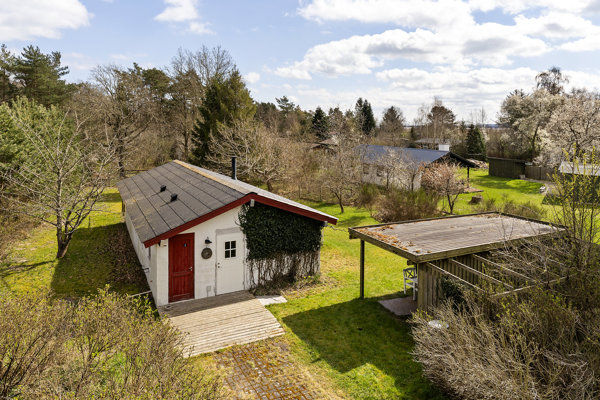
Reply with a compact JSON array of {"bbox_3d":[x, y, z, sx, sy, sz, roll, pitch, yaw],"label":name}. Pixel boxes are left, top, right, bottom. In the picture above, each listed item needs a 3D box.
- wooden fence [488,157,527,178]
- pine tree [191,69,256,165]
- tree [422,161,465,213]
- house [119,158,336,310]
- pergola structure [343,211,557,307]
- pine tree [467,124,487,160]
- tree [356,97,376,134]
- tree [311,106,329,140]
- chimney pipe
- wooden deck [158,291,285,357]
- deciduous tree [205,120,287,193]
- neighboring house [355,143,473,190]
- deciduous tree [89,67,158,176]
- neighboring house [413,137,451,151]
[{"bbox_3d":[22.620,-3.440,43.524,3.743,2.000,0.200,7,13,35],"label":"wooden fence"},{"bbox_3d":[-8.989,-9.694,47.000,7.300,11.300,7.000,-2,10,-10],"label":"pine tree"},{"bbox_3d":[8.906,-0.719,25.000,2.650,3.100,2.600,3,10,19],"label":"tree"},{"bbox_3d":[-4.604,0.329,18.808,6.511,3.458,13.508,-5,12,-27],"label":"house"},{"bbox_3d":[5.100,2.030,12.650,6.200,2.350,3.000,-4,10,-24],"label":"pergola structure"},{"bbox_3d":[26.325,-8.550,60.000,3.300,5.600,3.300,4,10,23],"label":"pine tree"},{"bbox_3d":[10.578,-11.542,64.984,3.553,10.236,3.553,0,10,0],"label":"tree"},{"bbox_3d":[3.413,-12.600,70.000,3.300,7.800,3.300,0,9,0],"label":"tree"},{"bbox_3d":[-3.934,-1.860,23.667,0.260,1.423,0.260,0,10,0],"label":"chimney pipe"},{"bbox_3d":[-2.300,3.410,11.260,2.850,0.180,2.950,-5,11,-27],"label":"wooden deck"},{"bbox_3d":[-4.490,-3.843,34.219,7.013,6.134,6.662,0,10,0],"label":"deciduous tree"},{"bbox_3d":[10.800,-3.500,40.500,7.900,3.600,11.000,-5,11,-29],"label":"neighboring house"},{"bbox_3d":[-19.107,-8.387,43.090,7.320,11.889,7.320,0,10,0],"label":"deciduous tree"},{"bbox_3d":[23.335,-9.208,71.509,9.000,3.300,6.500,2,10,8],"label":"neighboring house"}]

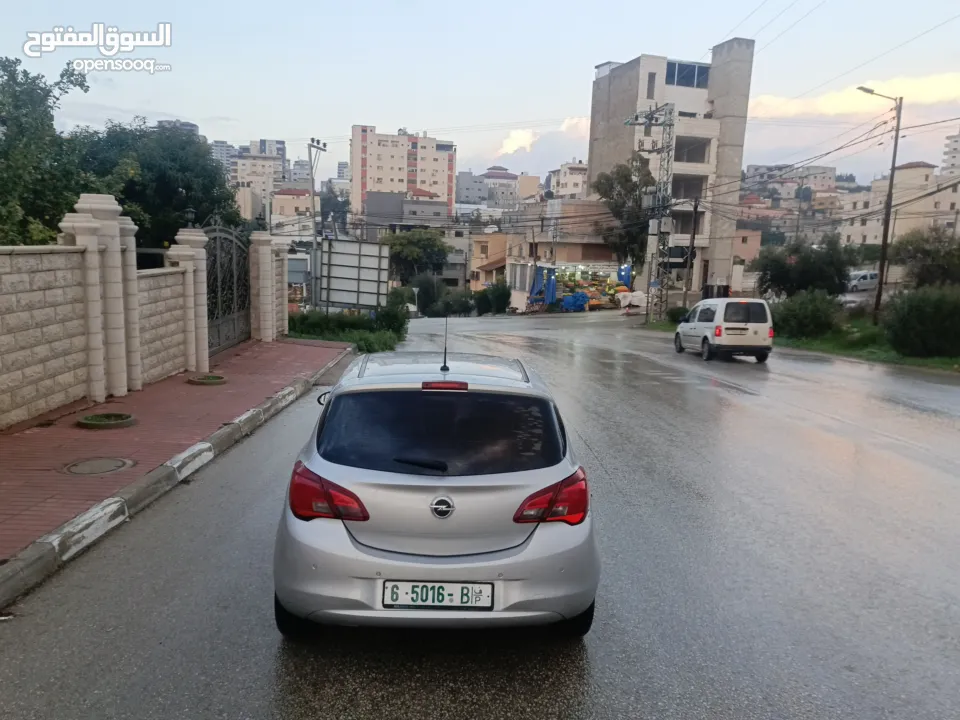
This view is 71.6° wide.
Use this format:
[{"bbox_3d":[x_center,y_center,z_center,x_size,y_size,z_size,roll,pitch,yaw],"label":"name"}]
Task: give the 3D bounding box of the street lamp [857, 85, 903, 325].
[{"bbox_3d":[17.433,-6.757,29.460,2.000,10.294,0.350,0,9,-14],"label":"street lamp"}]

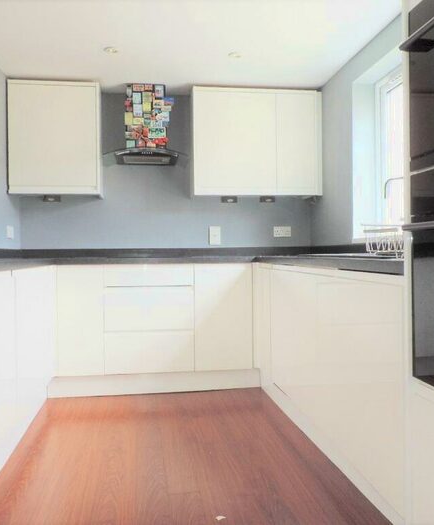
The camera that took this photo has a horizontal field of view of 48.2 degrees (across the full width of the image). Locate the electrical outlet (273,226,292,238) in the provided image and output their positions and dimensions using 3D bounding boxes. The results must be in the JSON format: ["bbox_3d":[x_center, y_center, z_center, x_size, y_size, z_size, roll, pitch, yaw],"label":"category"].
[{"bbox_3d":[0.537,-0.247,3.946,0.146,0.087,0.015,-1,1,-8],"label":"electrical outlet"}]

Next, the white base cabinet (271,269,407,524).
[{"bbox_3d":[0.731,0.383,2.253,0.574,0.720,1.595,-1,1,-8],"label":"white base cabinet"}]

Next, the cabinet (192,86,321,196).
[{"bbox_3d":[0.292,-0.890,3.748,0.962,0.783,0.322,-1,1,-8],"label":"cabinet"}]

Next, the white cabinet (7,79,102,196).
[{"bbox_3d":[-1.158,-0.875,3.557,0.612,0.783,0.322,-1,1,-8],"label":"white cabinet"}]

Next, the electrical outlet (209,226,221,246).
[{"bbox_3d":[-0.009,-0.211,3.872,0.082,0.150,0.020,-1,1,-8],"label":"electrical outlet"}]

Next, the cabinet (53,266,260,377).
[{"bbox_3d":[-0.434,0.370,3.528,1.300,0.720,0.590,-1,1,-8],"label":"cabinet"}]

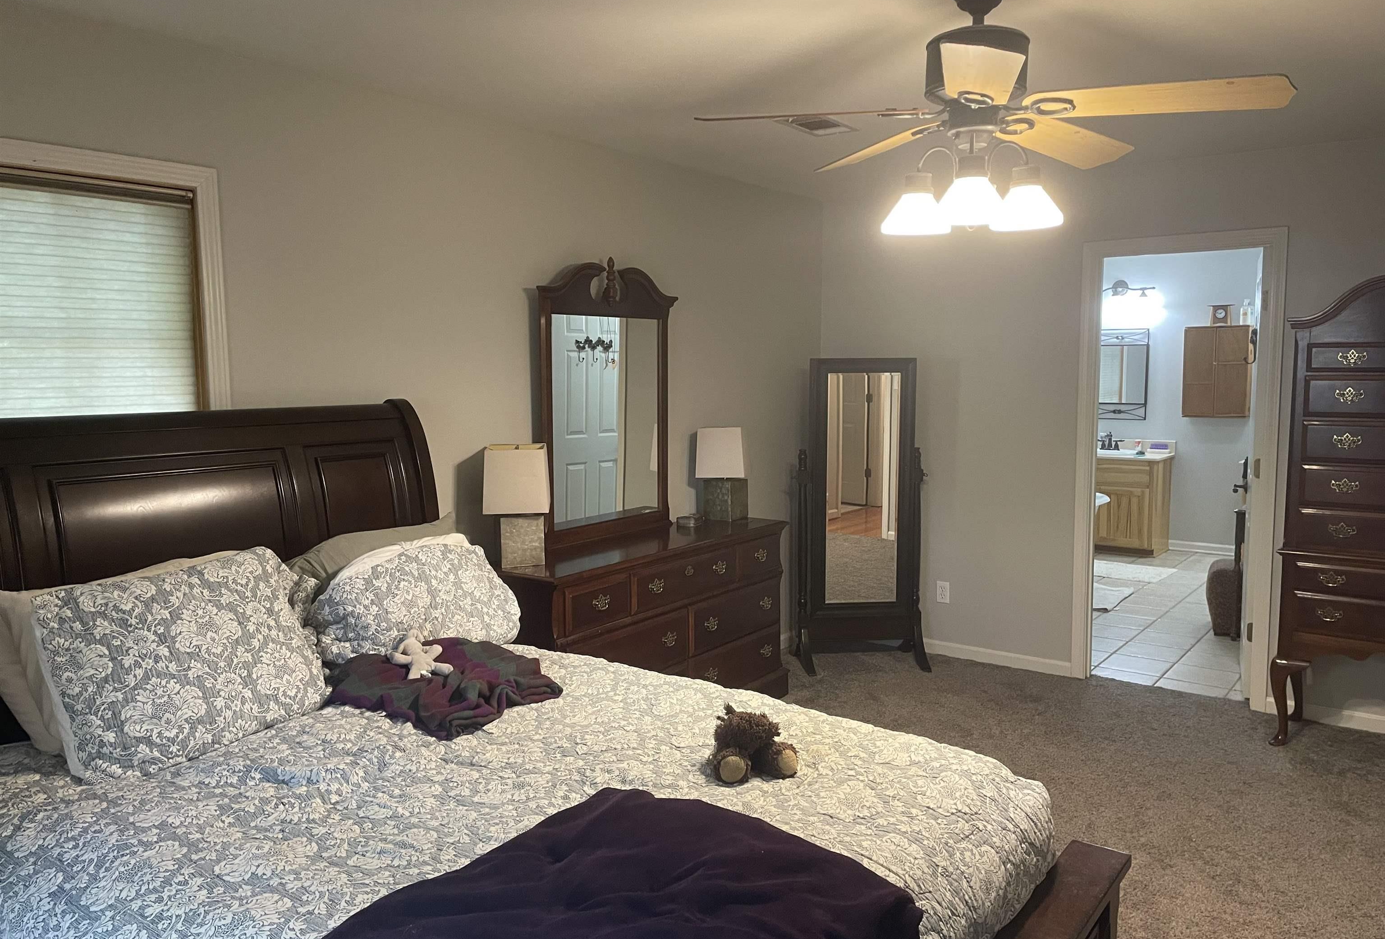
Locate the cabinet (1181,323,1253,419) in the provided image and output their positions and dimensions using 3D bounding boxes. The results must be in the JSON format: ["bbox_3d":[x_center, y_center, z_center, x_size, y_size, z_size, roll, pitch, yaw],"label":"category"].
[{"bbox_3d":[4.031,-0.746,7.988,0.445,0.690,0.180,4,8,37],"label":"cabinet"}]

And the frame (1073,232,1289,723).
[{"bbox_3d":[2.218,0.002,4.782,0.848,2.100,0.140,4,8,37],"label":"frame"}]

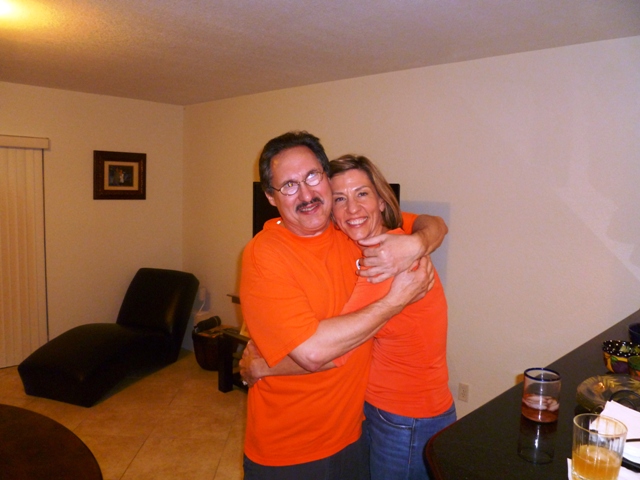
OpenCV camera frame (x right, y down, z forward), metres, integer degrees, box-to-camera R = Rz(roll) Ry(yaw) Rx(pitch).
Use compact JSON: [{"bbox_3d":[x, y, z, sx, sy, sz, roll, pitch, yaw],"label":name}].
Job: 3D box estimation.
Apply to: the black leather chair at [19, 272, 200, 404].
[{"bbox_3d":[-1.688,0.733,4.367,0.590,0.790,1.560,4,6,18],"label":"black leather chair"}]

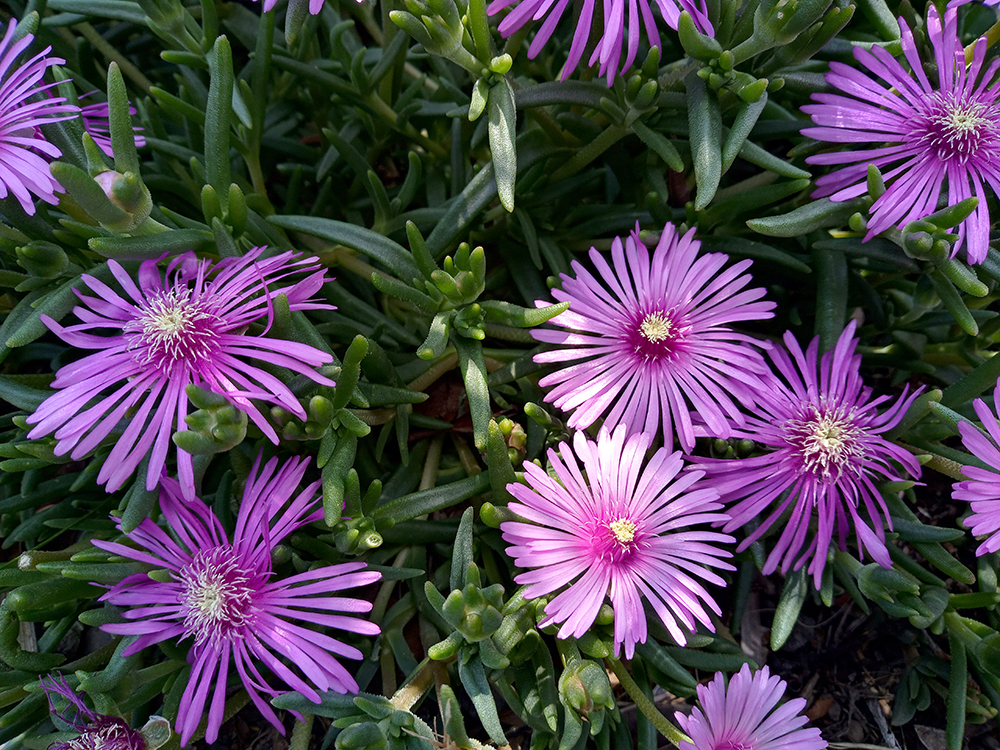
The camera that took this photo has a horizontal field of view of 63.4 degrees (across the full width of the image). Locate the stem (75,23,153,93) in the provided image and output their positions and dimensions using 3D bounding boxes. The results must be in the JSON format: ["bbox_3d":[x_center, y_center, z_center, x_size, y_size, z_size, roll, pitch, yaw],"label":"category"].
[{"bbox_3d":[-0.119,-0.098,0.250,0.033,0.004,0.004,42,90,-11],"label":"stem"}]

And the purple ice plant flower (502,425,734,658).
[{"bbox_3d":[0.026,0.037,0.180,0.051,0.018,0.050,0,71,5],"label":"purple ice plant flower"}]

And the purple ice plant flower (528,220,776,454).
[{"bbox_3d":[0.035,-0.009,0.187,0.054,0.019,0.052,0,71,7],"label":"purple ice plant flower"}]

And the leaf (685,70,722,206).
[{"bbox_3d":[0.052,-0.060,0.208,0.008,0.036,0.006,-3,21,0],"label":"leaf"}]

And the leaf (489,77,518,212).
[{"bbox_3d":[0.001,-0.058,0.203,0.007,0.035,0.006,-4,21,0],"label":"leaf"}]

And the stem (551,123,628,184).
[{"bbox_3d":[0.025,-0.062,0.226,0.027,0.004,0.004,-36,90,13],"label":"stem"}]

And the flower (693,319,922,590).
[{"bbox_3d":[0.072,0.018,0.187,0.051,0.020,0.056,0,69,5],"label":"flower"}]

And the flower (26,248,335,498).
[{"bbox_3d":[-0.070,-0.001,0.178,0.062,0.021,0.054,0,65,-5],"label":"flower"}]

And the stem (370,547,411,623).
[{"bbox_3d":[-0.029,0.056,0.215,0.004,0.004,0.023,26,102,0],"label":"stem"}]

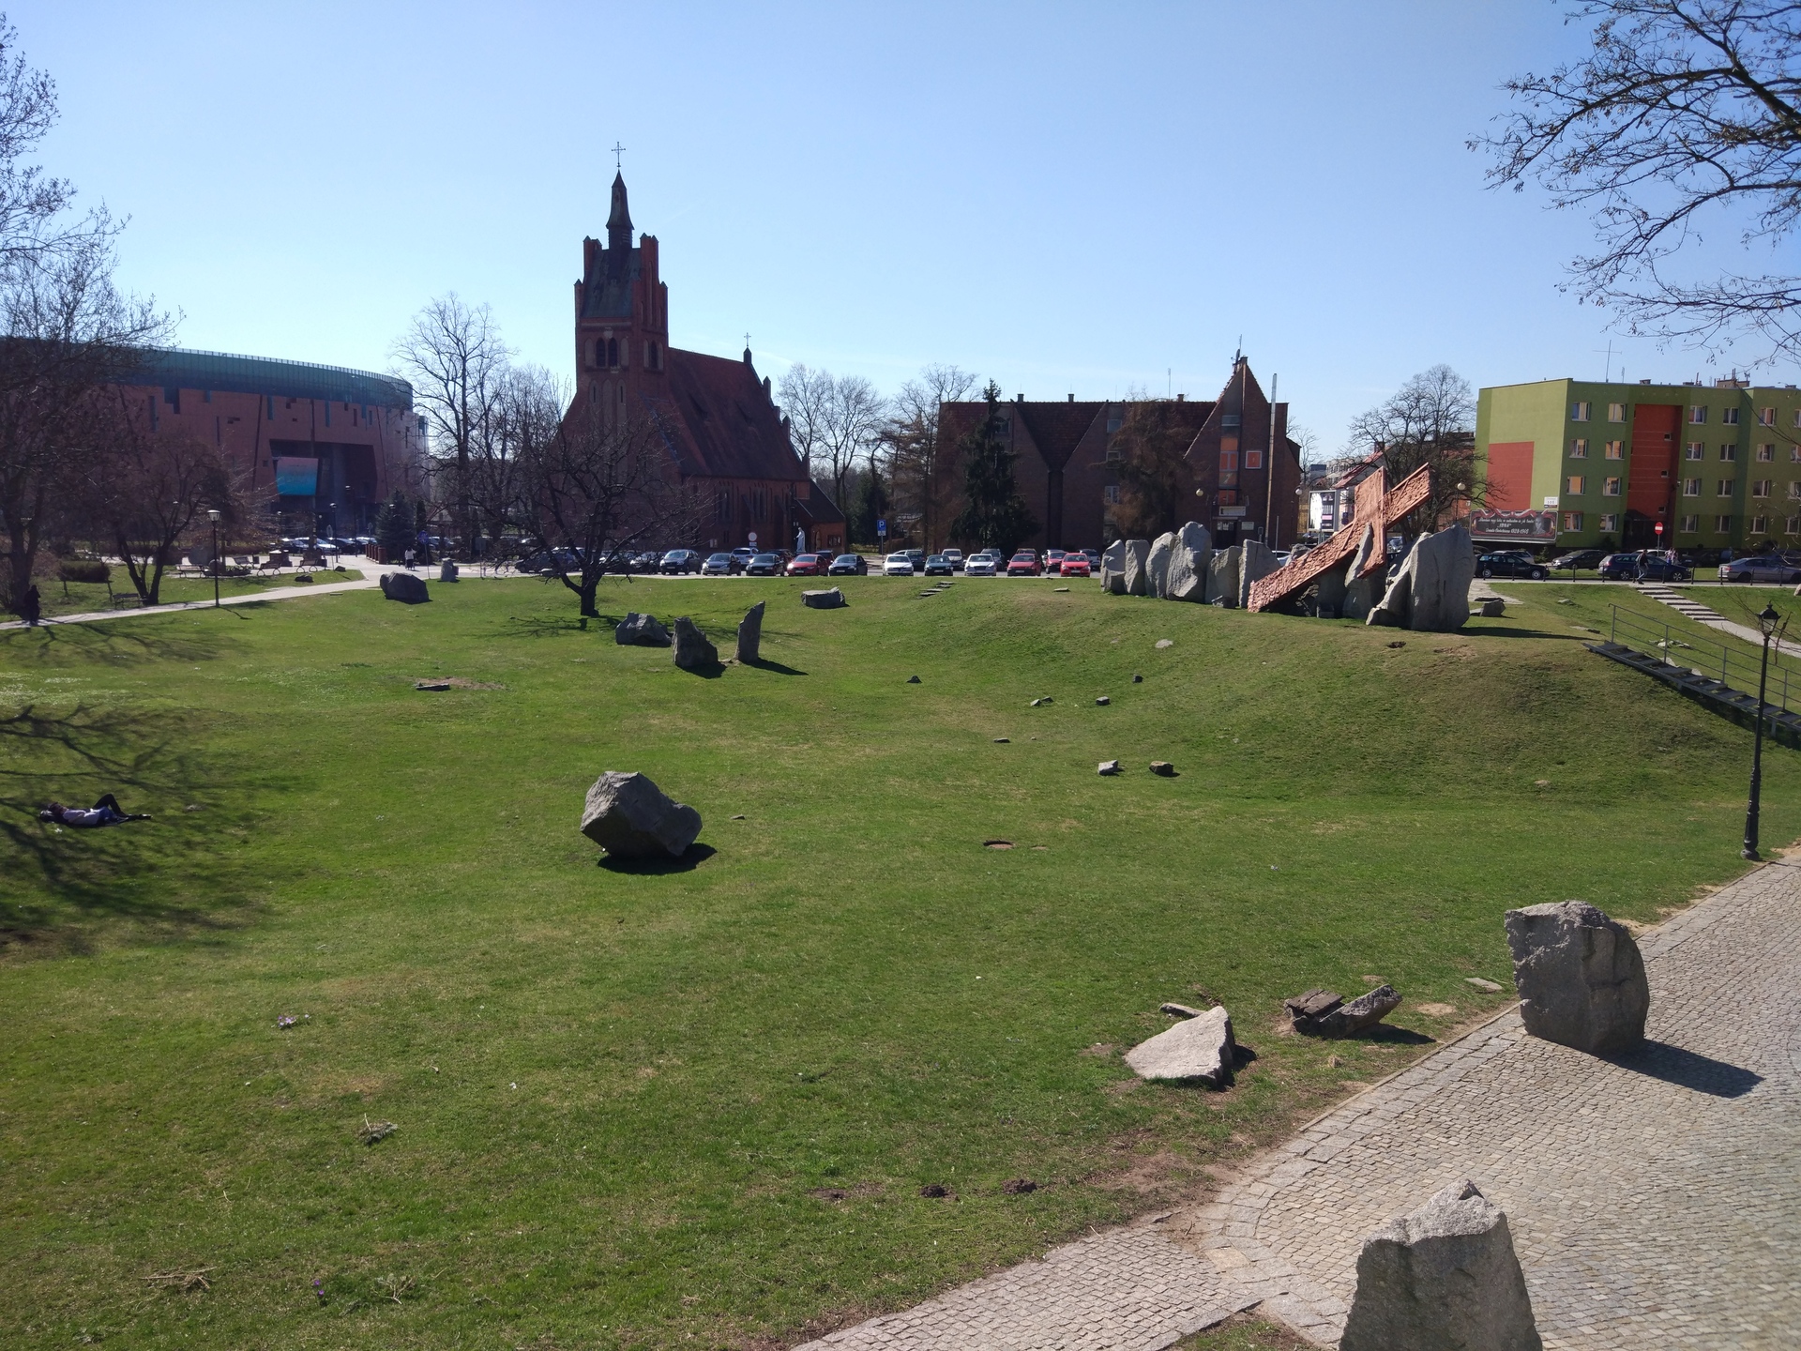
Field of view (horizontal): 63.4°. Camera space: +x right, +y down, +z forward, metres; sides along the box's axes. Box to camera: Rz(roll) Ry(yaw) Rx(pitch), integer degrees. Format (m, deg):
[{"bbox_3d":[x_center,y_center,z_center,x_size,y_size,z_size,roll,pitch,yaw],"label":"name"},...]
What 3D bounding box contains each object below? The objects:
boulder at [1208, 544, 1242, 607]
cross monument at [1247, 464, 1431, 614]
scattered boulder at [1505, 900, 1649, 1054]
[{"bbox_3d":[13.436,-4.199,60.726,1.450,2.600,1.300,2,8,13],"label":"boulder"},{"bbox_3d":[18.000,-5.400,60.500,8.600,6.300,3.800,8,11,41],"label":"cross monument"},{"bbox_3d":[6.966,3.007,14.918,1.180,1.470,0.880,-4,9,-36],"label":"scattered boulder"}]

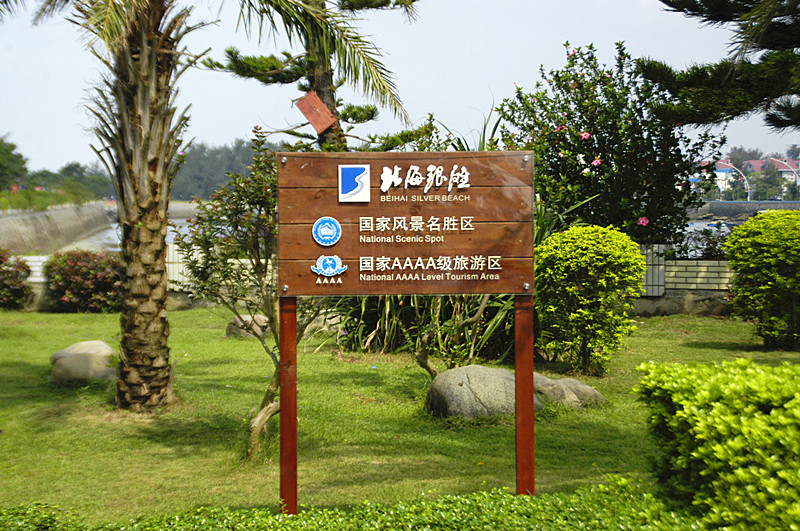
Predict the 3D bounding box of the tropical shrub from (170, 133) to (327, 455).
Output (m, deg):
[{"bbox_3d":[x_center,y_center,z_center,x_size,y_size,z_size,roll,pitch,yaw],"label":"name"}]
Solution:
[{"bbox_3d":[-0.833,0.148,7.950,0.940,1.860,0.900,0,3,0],"label":"tropical shrub"}]

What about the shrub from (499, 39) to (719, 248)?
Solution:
[{"bbox_3d":[2.128,-0.711,14.200,2.200,2.950,2.000,0,3,0],"label":"shrub"}]

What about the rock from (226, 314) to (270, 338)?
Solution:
[{"bbox_3d":[-1.539,0.630,14.200,0.480,0.230,0.400,0,3,0],"label":"rock"}]

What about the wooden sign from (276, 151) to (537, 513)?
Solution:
[{"bbox_3d":[0.030,0.321,6.420,1.190,1.690,0.100,0,3,0],"label":"wooden sign"}]

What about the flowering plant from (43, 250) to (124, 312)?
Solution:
[{"bbox_3d":[-3.621,0.174,16.200,1.030,0.750,0.880,0,3,0],"label":"flowering plant"}]

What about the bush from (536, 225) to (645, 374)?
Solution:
[{"bbox_3d":[1.586,0.276,11.700,0.920,1.220,0.920,0,3,0],"label":"bush"}]

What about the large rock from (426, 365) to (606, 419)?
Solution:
[{"bbox_3d":[0.793,0.852,9.600,1.220,0.330,0.660,-1,3,-9],"label":"large rock"}]

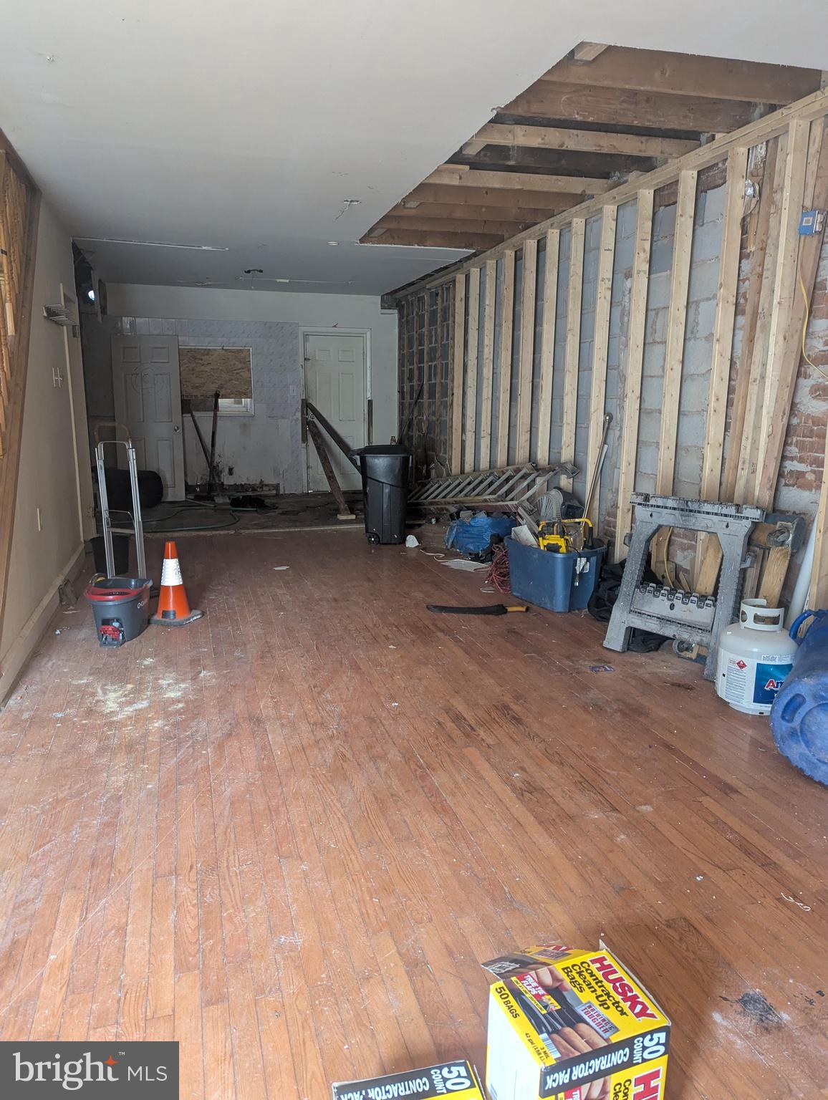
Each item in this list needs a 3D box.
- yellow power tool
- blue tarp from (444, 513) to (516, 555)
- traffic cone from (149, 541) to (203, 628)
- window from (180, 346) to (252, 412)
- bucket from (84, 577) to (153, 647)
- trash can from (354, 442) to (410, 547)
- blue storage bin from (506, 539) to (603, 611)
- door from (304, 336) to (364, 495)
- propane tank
[{"bbox_3d":[0.960,-0.072,4.896,0.310,0.280,0.240,1,12,1],"label":"yellow power tool"},{"bbox_3d":[0.561,-0.153,6.645,0.500,0.280,0.520,-3,12,-16],"label":"blue tarp"},{"bbox_3d":[-1.399,0.185,4.481,0.255,0.460,0.255,5,12,20],"label":"traffic cone"},{"bbox_3d":[-2.501,-2.134,9.645,0.930,0.830,0.100,-3,12,-16],"label":"window"},{"bbox_3d":[-1.620,0.332,4.231,0.260,0.270,0.430,0,12,-2],"label":"bucket"},{"bbox_3d":[-0.309,-0.517,6.932,0.530,0.860,0.480,-1,12,-9],"label":"trash can"},{"bbox_3d":[0.903,0.147,4.943,0.375,0.390,0.580,-7,14,-34],"label":"blue storage bin"},{"bbox_3d":[-1.045,-1.806,10.180,0.775,2.050,0.060,-3,12,-16],"label":"door"},{"bbox_3d":[1.482,0.457,3.322,0.310,0.455,0.310,-1,12,-7],"label":"propane tank"}]

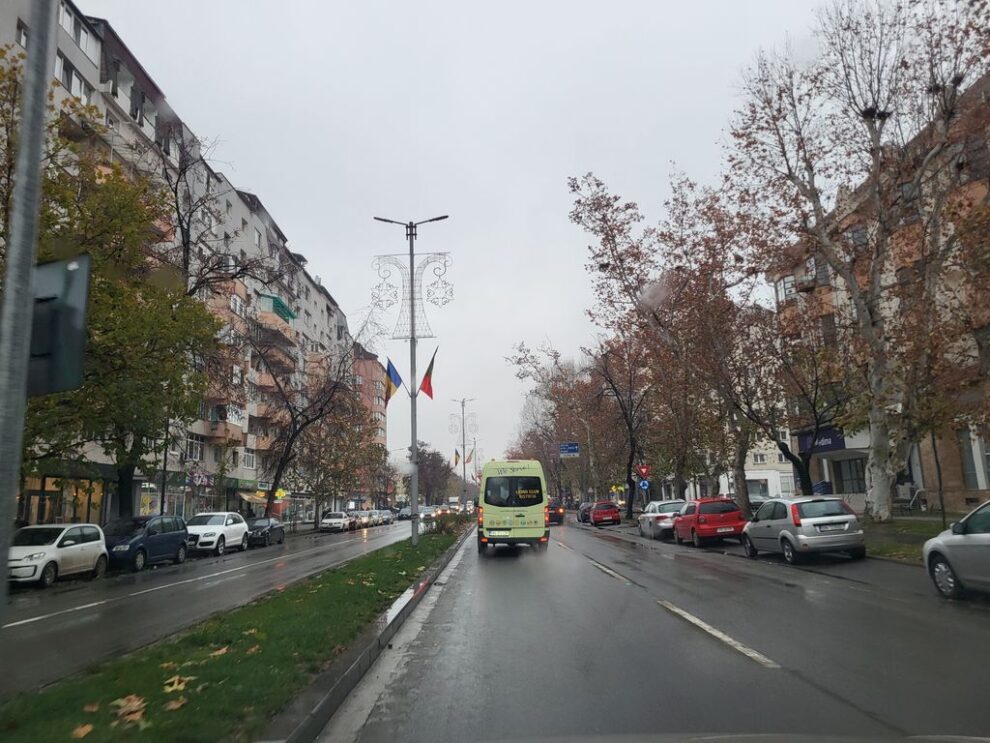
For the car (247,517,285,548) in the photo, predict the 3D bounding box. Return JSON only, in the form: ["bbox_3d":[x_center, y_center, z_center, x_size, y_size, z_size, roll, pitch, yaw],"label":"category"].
[{"bbox_3d":[-11.969,8.146,37.852,1.760,1.390,4.420,-2,-10,0],"label":"car"}]

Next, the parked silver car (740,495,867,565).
[{"bbox_3d":[7.381,3.831,18.211,1.690,1.450,3.920,-2,-10,-2],"label":"parked silver car"}]

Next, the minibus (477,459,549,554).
[{"bbox_3d":[0.505,4.258,23.724,2.000,2.680,6.400,-1,-10,-1],"label":"minibus"}]

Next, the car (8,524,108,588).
[{"bbox_3d":[-11.687,4.756,19.462,1.645,1.500,3.570,-2,-10,0],"label":"car"}]

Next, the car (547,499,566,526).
[{"bbox_3d":[3.703,9.695,51.113,1.800,1.600,4.300,-1,-10,-1],"label":"car"}]

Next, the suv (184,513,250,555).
[{"bbox_3d":[-11.255,6.394,29.364,1.890,1.650,4.630,-1,-10,-1],"label":"suv"}]

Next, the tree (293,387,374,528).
[{"bbox_3d":[-13.056,6.690,58.164,6.200,11.200,6.000,-1,-10,-1],"label":"tree"}]

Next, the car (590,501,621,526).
[{"bbox_3d":[6.732,8.744,46.222,1.700,1.460,4.100,-2,-10,3],"label":"car"}]

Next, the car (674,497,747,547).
[{"bbox_3d":[7.120,5.051,24.901,1.690,1.440,3.930,-2,-10,0],"label":"car"}]

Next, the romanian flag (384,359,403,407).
[{"bbox_3d":[-3.636,0.412,26.648,0.680,1.900,0.300,-2,-10,0],"label":"romanian flag"}]

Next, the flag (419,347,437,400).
[{"bbox_3d":[-2.388,0.072,26.710,0.680,1.950,0.300,-2,-10,0],"label":"flag"}]

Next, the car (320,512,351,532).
[{"bbox_3d":[-12.475,11.785,58.027,1.730,1.420,4.450,-2,-10,-2],"label":"car"}]

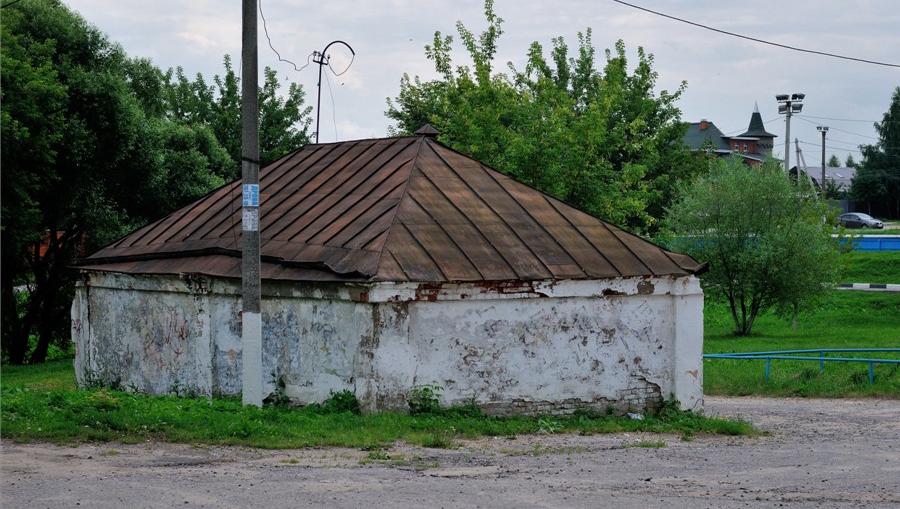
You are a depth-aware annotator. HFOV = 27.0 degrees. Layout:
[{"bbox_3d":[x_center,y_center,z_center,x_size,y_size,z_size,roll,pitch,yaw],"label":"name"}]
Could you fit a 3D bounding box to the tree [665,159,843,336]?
[{"bbox_3d":[8.593,-0.198,53.000,4.950,5.000,4.700,0,1,0],"label":"tree"}]

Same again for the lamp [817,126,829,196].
[{"bbox_3d":[32.833,-5.994,165.000,1.050,10.400,0.700,0,1,12],"label":"lamp"}]

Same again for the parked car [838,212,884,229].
[{"bbox_3d":[39.128,-3.204,178.000,4.550,1.460,1.780,0,1,44],"label":"parked car"}]

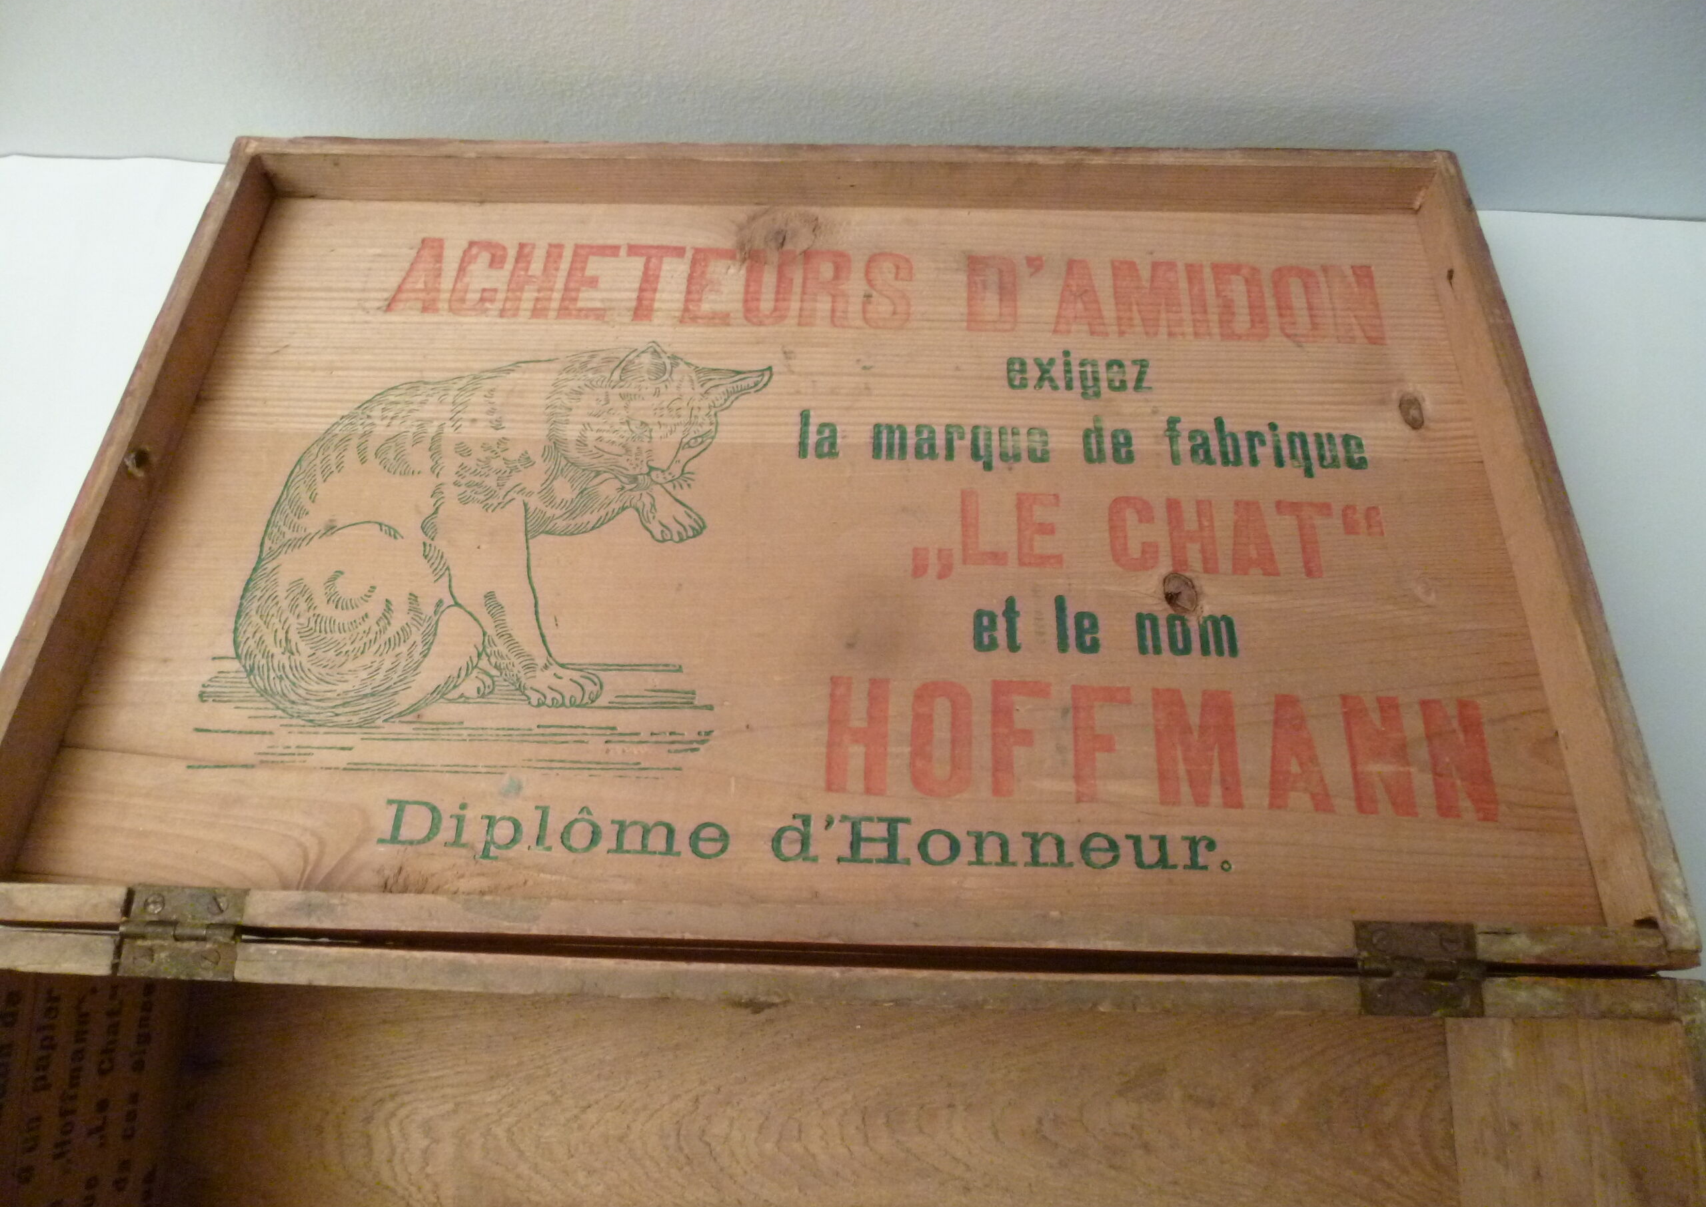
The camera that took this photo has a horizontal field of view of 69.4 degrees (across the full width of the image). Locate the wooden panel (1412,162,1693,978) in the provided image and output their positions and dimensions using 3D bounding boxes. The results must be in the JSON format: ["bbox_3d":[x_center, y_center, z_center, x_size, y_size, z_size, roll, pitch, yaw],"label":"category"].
[{"bbox_3d":[0.177,-0.027,0.322,0.007,0.019,0.243,1,60,2],"label":"wooden panel"}]

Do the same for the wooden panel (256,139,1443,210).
[{"bbox_3d":[-0.005,-0.135,0.389,0.368,0.019,0.007,1,60,2],"label":"wooden panel"}]

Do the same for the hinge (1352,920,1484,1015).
[{"bbox_3d":[0.117,0.075,0.254,0.025,0.004,0.019,1,68,2],"label":"hinge"}]

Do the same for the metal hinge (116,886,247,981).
[{"bbox_3d":[-0.142,0.070,0.262,0.025,0.004,0.019,1,68,2],"label":"metal hinge"}]

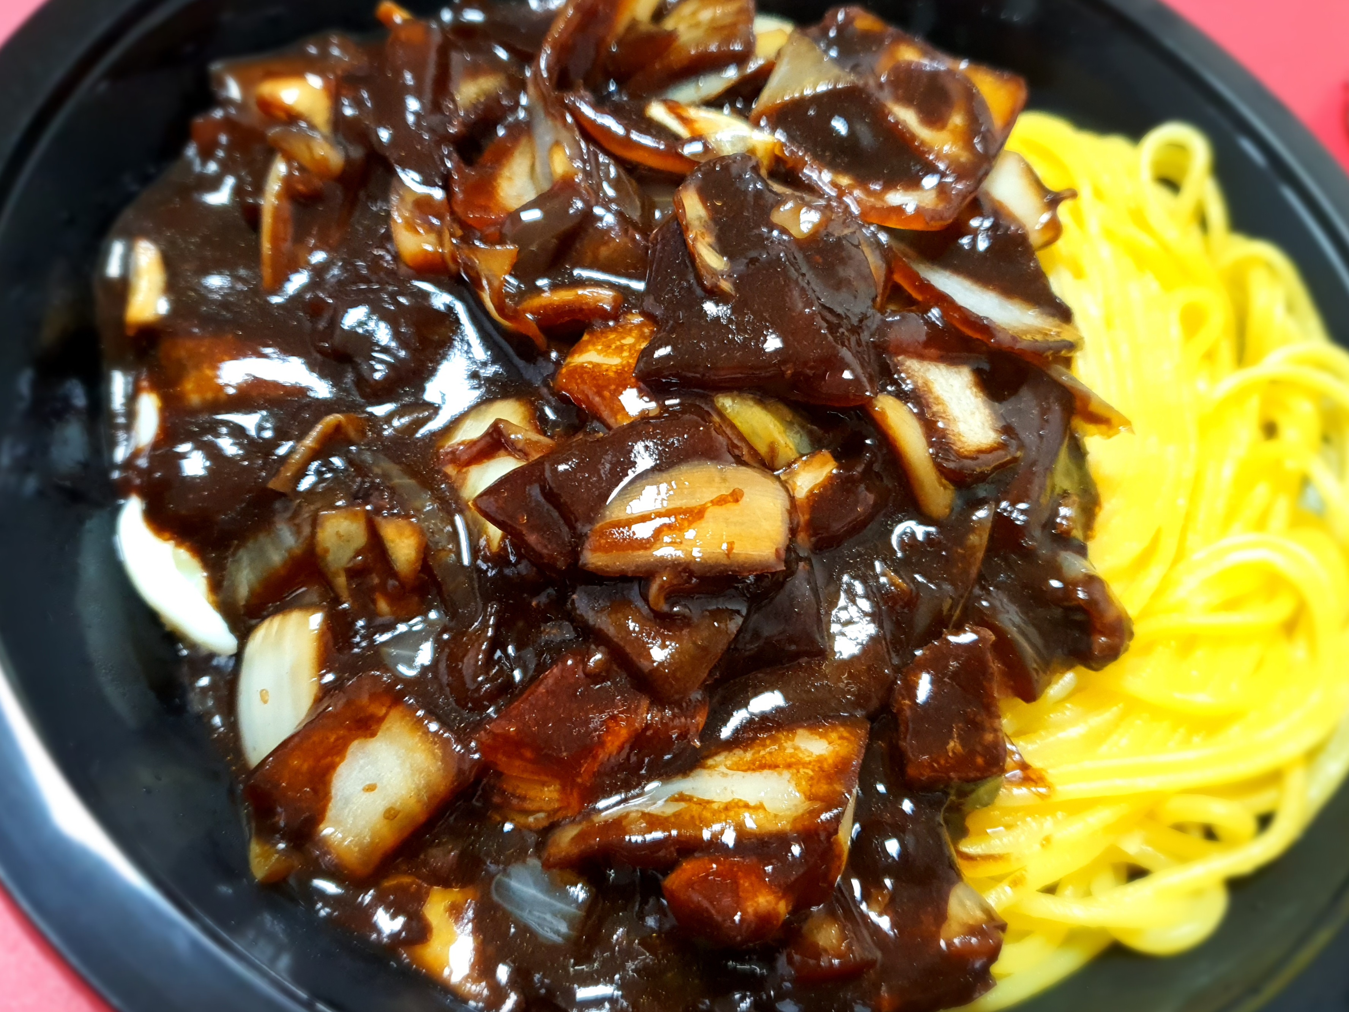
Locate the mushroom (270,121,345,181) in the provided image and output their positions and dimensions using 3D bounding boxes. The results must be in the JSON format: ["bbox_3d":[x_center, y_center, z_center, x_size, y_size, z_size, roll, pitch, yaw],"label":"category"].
[{"bbox_3d":[-0.056,-0.054,0.155,0.011,0.005,0.005,30,63,5],"label":"mushroom"}]

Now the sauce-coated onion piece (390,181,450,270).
[{"bbox_3d":[-0.037,-0.041,0.148,0.008,0.007,0.013,-7,66,-14],"label":"sauce-coated onion piece"}]

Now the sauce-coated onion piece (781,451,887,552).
[{"bbox_3d":[0.021,-0.001,0.133,0.012,0.009,0.011,-20,69,-19],"label":"sauce-coated onion piece"}]

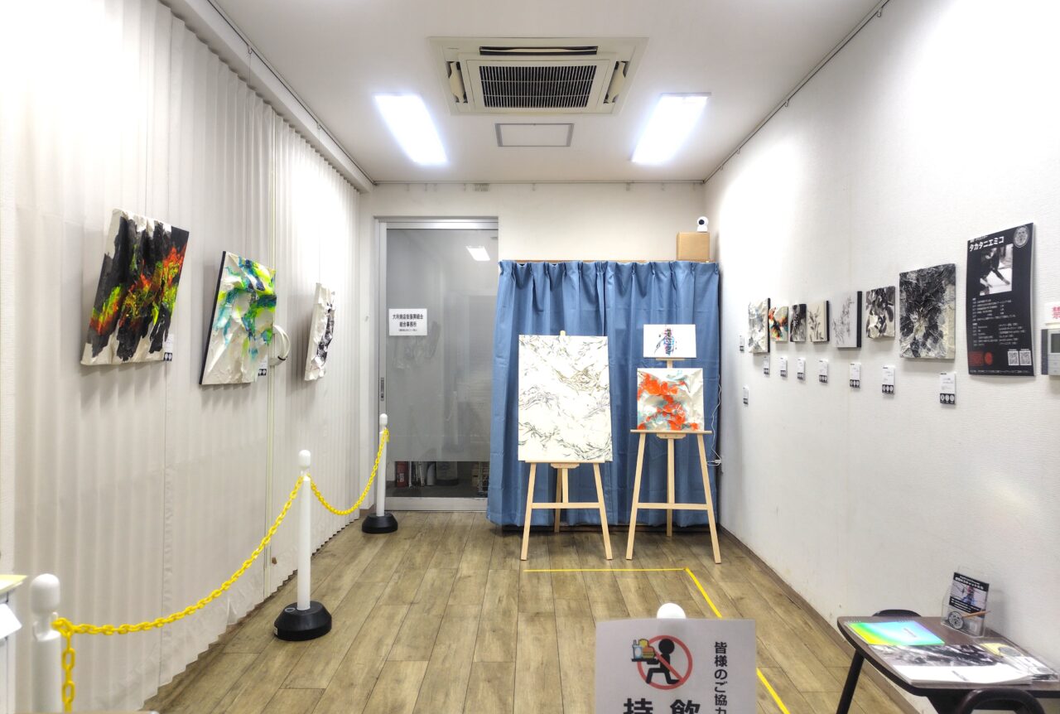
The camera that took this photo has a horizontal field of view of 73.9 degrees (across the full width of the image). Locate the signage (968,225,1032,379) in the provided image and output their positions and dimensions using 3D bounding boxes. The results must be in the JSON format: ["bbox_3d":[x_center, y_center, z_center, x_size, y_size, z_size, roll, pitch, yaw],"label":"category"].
[{"bbox_3d":[1.356,-0.156,2.049,0.011,0.415,0.290,0,0,0],"label":"signage"}]

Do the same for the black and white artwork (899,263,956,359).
[{"bbox_3d":[1.353,-0.147,2.408,0.023,0.305,0.303,0,0,0],"label":"black and white artwork"}]

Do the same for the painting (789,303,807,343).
[{"bbox_3d":[1.373,-0.171,3.600,0.024,0.188,0.185,0,1,0],"label":"painting"}]

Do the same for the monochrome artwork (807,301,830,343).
[{"bbox_3d":[1.354,-0.163,3.301,0.023,0.184,0.184,0,0,0],"label":"monochrome artwork"}]

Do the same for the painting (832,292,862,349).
[{"bbox_3d":[1.354,-0.155,3.013,0.022,0.231,0.236,0,0,0],"label":"painting"}]

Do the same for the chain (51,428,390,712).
[{"bbox_3d":[-1.015,0.716,3.320,0.110,0.390,3.700,0,0,-1],"label":"chain"}]

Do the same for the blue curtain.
[{"bbox_3d":[0.550,0.267,5.110,1.648,1.890,0.190,0,0,0],"label":"blue curtain"}]

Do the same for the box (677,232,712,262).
[{"bbox_3d":[1.228,-0.815,5.280,0.228,0.207,0.160,0,1,0],"label":"box"}]

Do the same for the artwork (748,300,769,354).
[{"bbox_3d":[1.372,-0.185,4.210,0.026,0.320,0.345,0,1,0],"label":"artwork"}]

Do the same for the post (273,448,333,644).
[{"bbox_3d":[-1.080,0.873,3.360,0.277,0.857,0.277,0,1,0],"label":"post"}]

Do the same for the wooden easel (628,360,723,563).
[{"bbox_3d":[0.905,0.612,4.540,0.580,1.260,0.540,0,1,7],"label":"wooden easel"}]

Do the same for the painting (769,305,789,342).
[{"bbox_3d":[1.353,-0.174,3.822,0.027,0.186,0.205,0,0,0],"label":"painting"}]

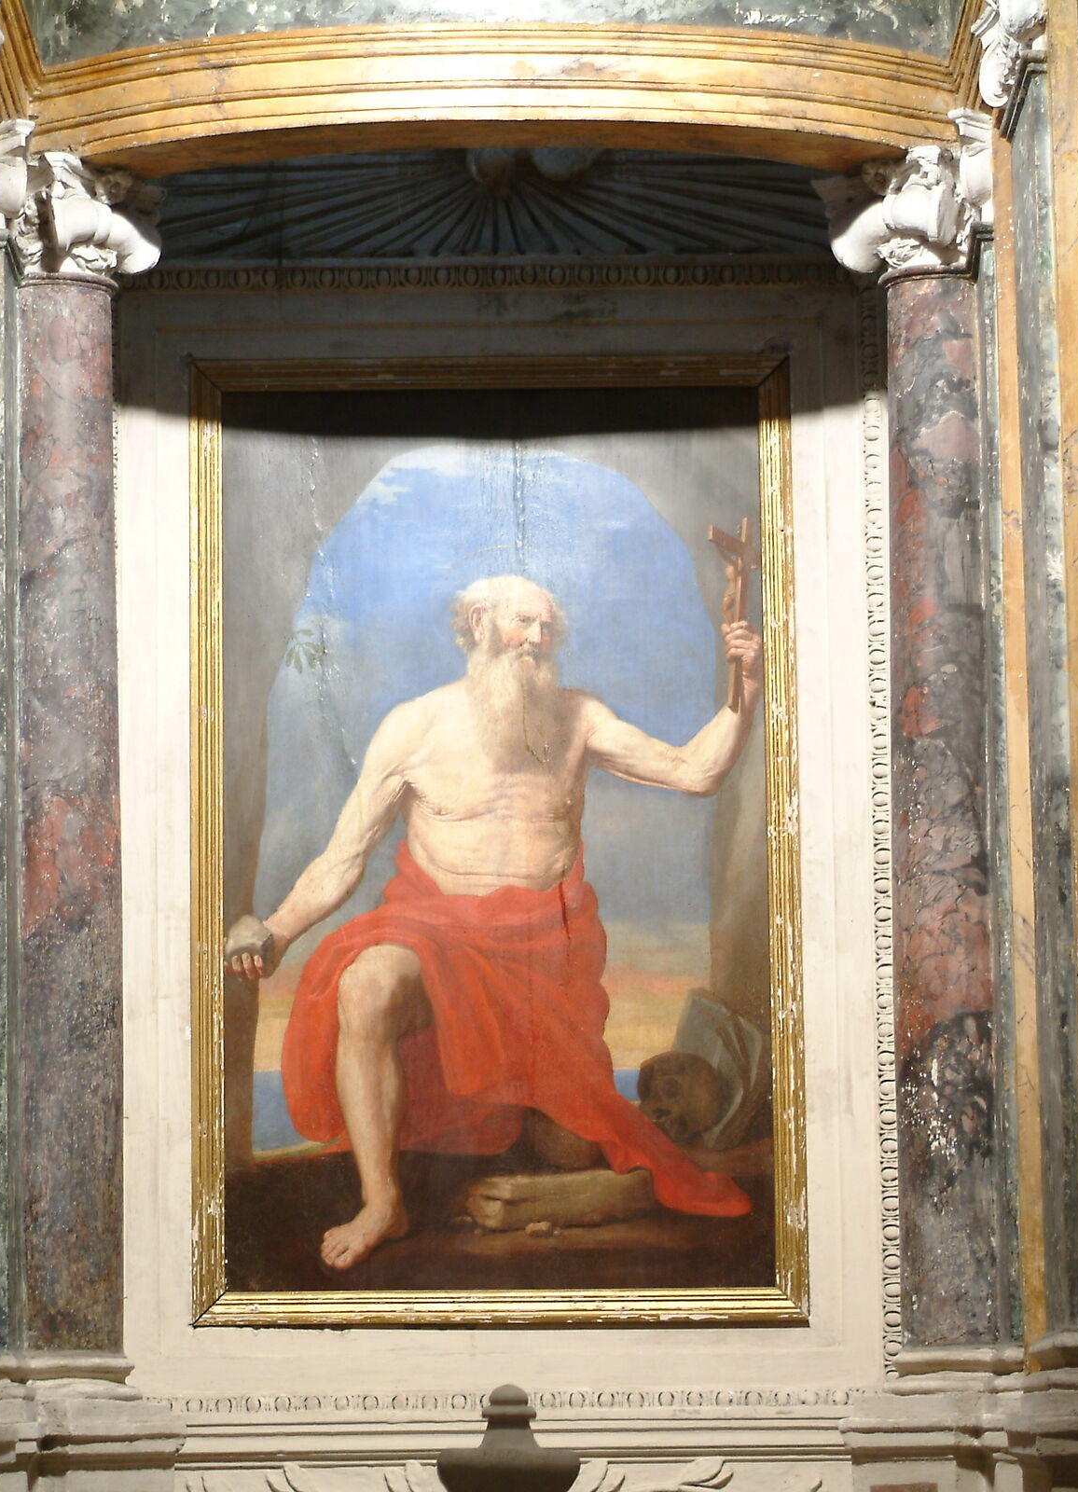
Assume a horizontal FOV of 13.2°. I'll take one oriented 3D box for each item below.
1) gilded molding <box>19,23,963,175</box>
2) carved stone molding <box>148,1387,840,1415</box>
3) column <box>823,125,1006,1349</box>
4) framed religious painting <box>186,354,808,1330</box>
[{"bbox_3d":[-0.099,-1.346,9.723,1.939,0.260,0.280,-1,-6,1],"label":"gilded molding"},{"bbox_3d":[-0.059,1.370,9.748,1.433,0.058,0.050,-1,-6,1],"label":"carved stone molding"},{"bbox_3d":[0.767,-0.018,9.592,0.309,2.490,0.320,-1,-6,1],"label":"column"},{"bbox_3d":[-0.098,0.197,9.901,1.299,2.058,0.080,-1,-6,1],"label":"framed religious painting"}]

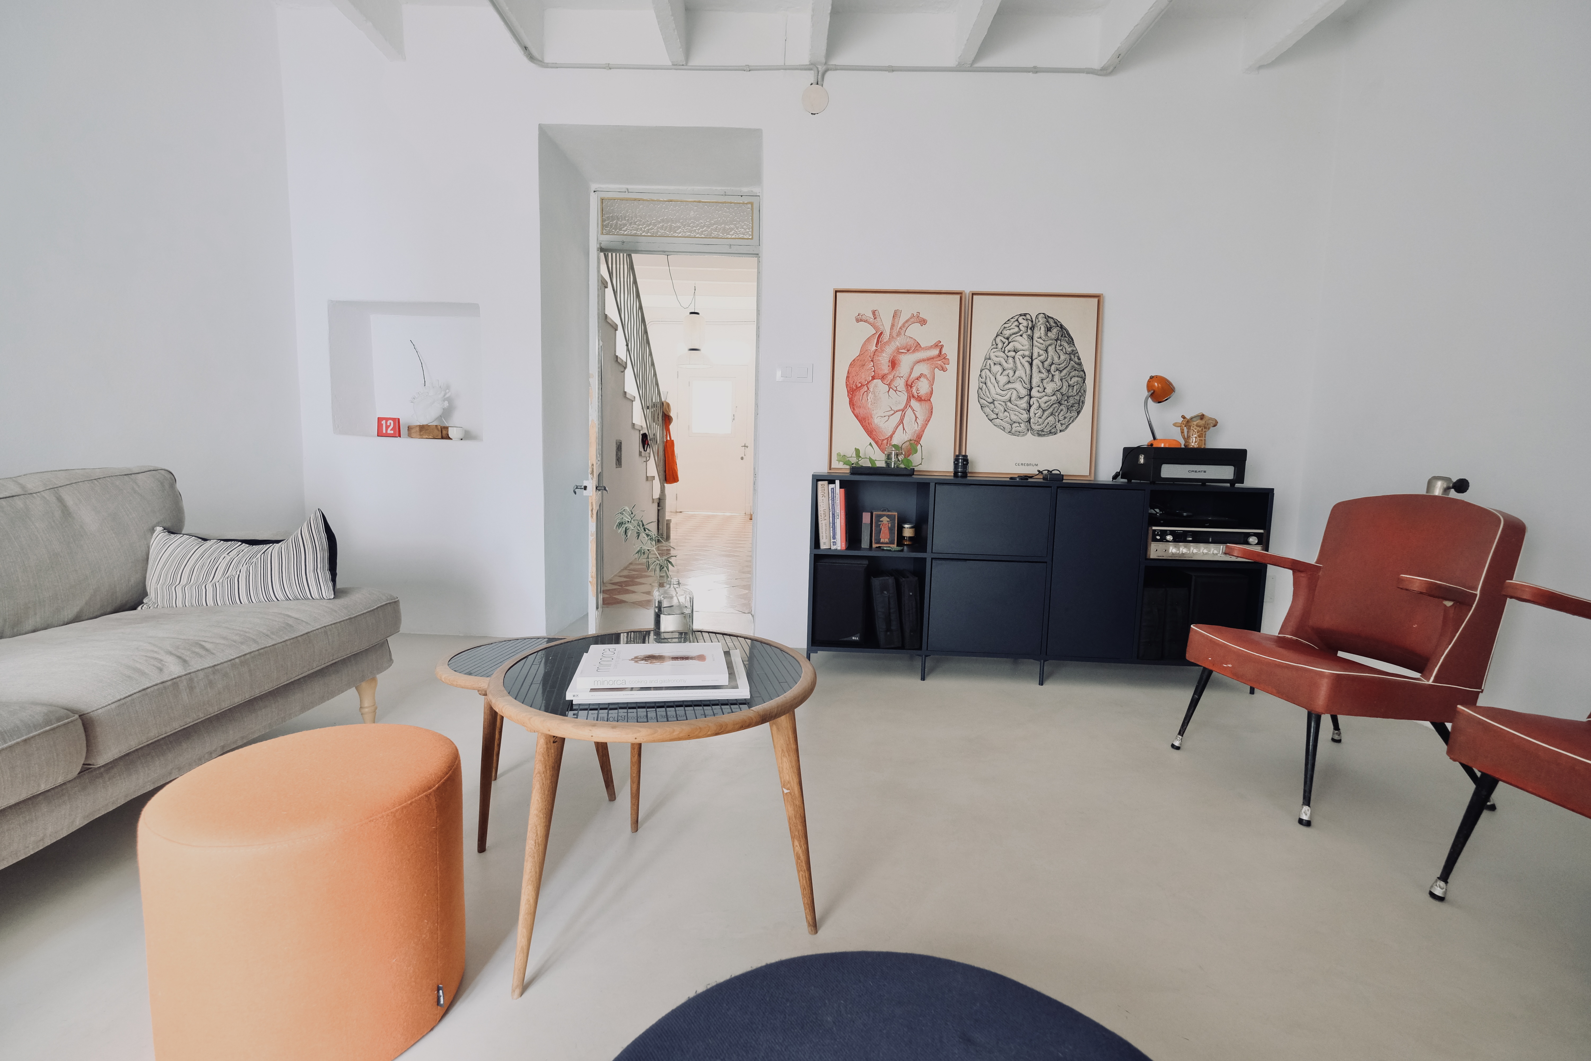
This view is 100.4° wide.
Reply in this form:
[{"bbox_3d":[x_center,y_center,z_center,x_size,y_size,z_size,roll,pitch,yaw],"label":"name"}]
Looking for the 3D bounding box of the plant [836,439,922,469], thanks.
[{"bbox_3d":[0.358,-0.334,2.896,0.373,0.124,0.153,2,6,2],"label":"plant"}]

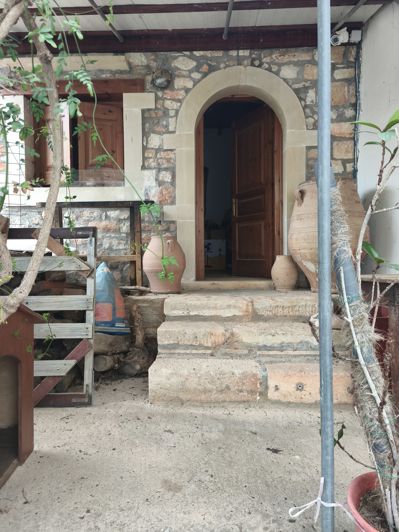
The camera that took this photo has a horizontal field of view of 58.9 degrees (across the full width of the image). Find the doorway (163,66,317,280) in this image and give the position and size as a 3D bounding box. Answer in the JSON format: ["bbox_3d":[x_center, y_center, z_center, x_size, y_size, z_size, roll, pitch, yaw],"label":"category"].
[{"bbox_3d":[0.460,-1.037,4.127,1.732,2.411,0.250,0,2,2],"label":"doorway"}]

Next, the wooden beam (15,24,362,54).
[{"bbox_3d":[-0.183,-2.536,3.947,3.953,0.184,0.100,0,2,2],"label":"wooden beam"}]

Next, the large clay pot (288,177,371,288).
[{"bbox_3d":[1.312,-0.303,3.568,0.780,1.113,0.780,0,2,2],"label":"large clay pot"}]

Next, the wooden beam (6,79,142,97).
[{"bbox_3d":[-1.437,-2.034,4.096,1.632,0.152,0.130,0,2,2],"label":"wooden beam"}]

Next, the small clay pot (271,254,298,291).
[{"bbox_3d":[0.918,0.076,3.801,0.280,0.377,0.280,0,2,2],"label":"small clay pot"}]

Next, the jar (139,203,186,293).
[{"bbox_3d":[-0.370,-0.021,3.758,0.430,0.596,0.430,0,2,2],"label":"jar"}]

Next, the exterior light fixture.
[{"bbox_3d":[-0.417,-2.083,3.948,0.235,0.219,0.140,0,2,2],"label":"exterior light fixture"}]

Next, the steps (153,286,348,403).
[{"bbox_3d":[0.414,0.673,3.316,1.574,0.766,1.157,0,2,2],"label":"steps"}]

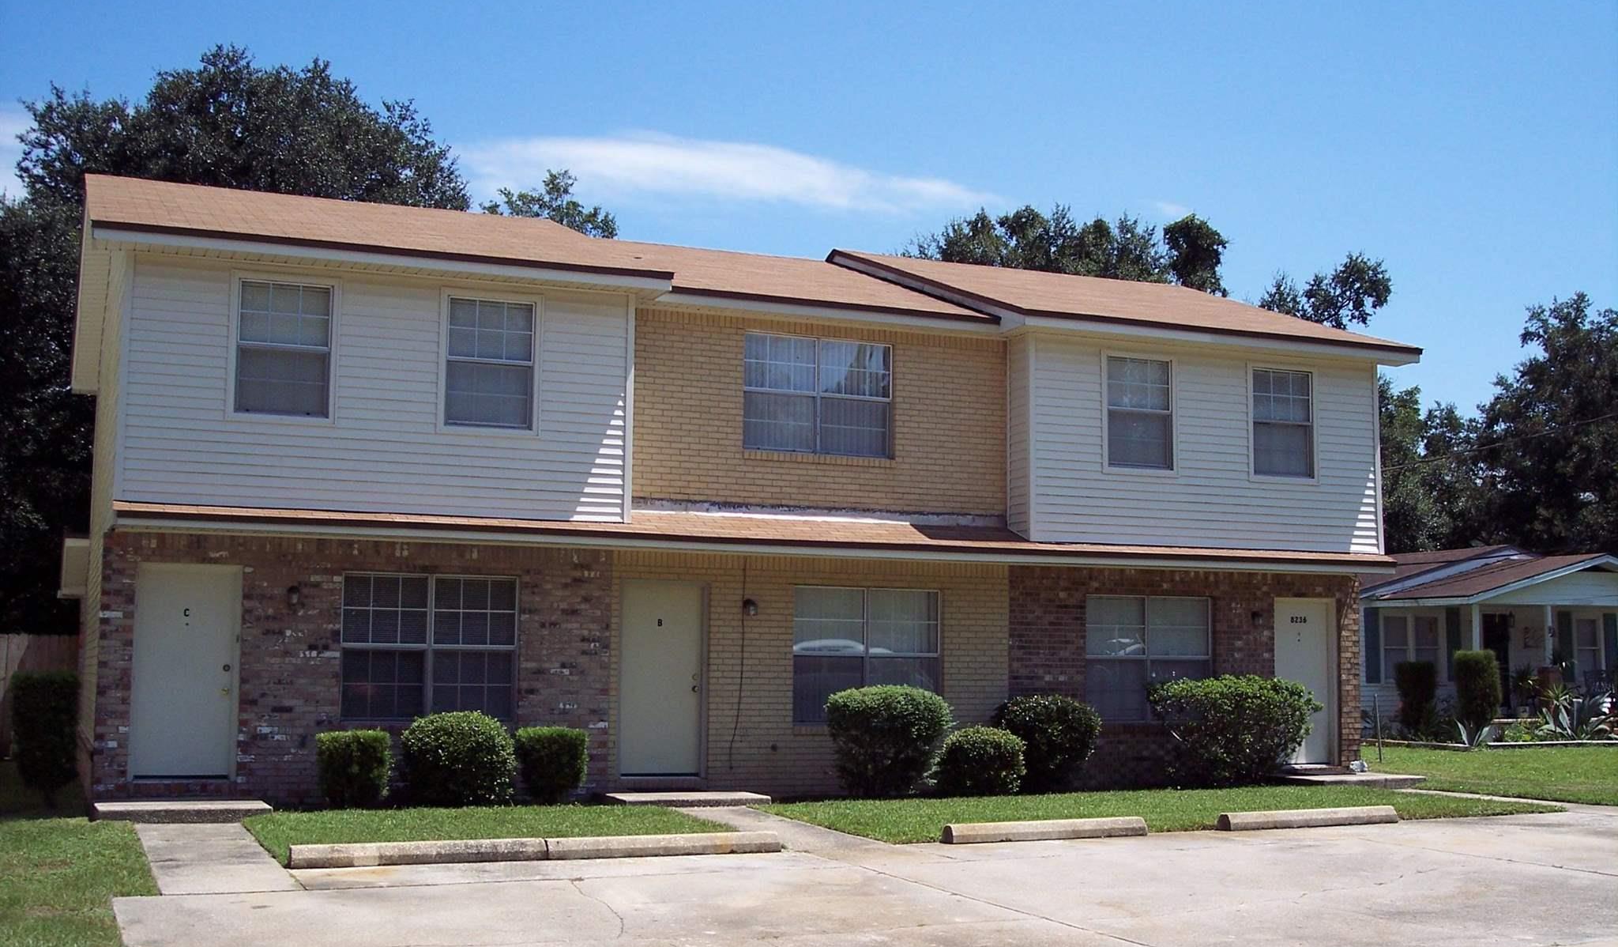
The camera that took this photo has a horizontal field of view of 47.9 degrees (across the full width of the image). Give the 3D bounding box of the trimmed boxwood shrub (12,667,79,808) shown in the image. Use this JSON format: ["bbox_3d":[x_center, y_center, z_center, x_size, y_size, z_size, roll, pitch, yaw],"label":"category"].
[{"bbox_3d":[-7.434,2.572,17.750,0.630,1.340,0.620,3,-8,-22],"label":"trimmed boxwood shrub"}]

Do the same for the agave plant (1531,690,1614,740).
[{"bbox_3d":[15.216,4.805,36.197,1.528,1.044,1.528,3,-7,-22],"label":"agave plant"}]

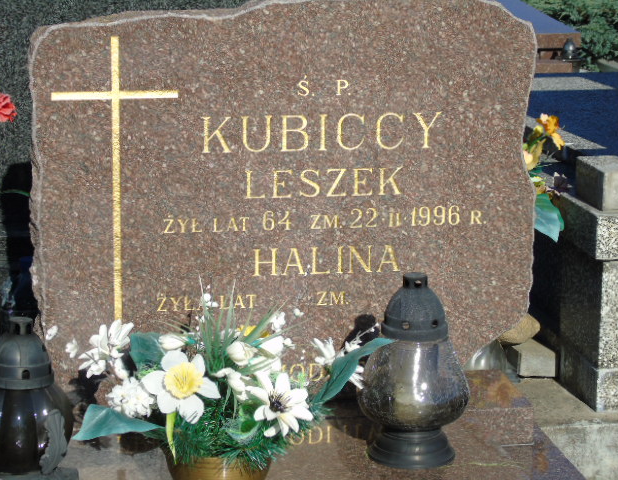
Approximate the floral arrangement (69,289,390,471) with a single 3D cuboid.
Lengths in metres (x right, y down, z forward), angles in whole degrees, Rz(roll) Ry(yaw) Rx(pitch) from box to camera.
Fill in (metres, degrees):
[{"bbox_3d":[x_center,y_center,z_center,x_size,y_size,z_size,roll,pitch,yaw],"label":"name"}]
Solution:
[{"bbox_3d":[-0.114,0.224,2.413,0.430,0.320,0.290,-1,13,-8],"label":"floral arrangement"}]

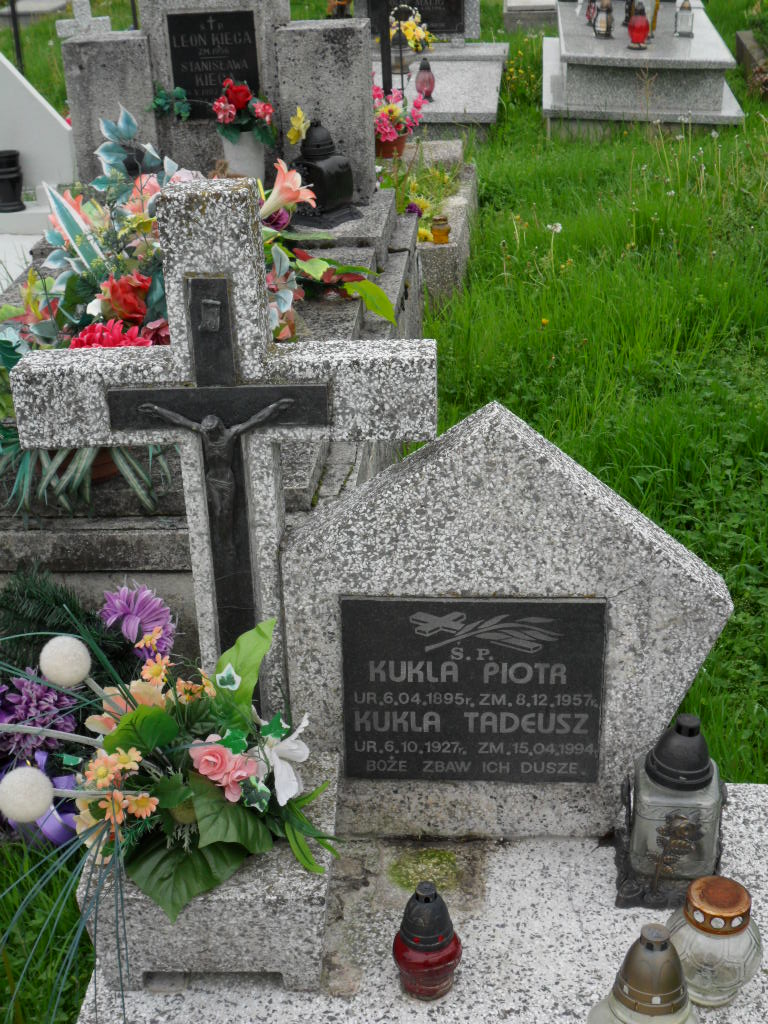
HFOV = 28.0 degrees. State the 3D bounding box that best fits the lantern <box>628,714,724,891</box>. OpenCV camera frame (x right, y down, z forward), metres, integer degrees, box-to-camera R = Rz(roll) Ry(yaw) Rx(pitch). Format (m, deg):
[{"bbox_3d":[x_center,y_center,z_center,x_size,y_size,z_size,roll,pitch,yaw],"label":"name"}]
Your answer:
[{"bbox_3d":[0.420,0.399,2.216,0.128,0.257,0.125,2,27,6],"label":"lantern"}]

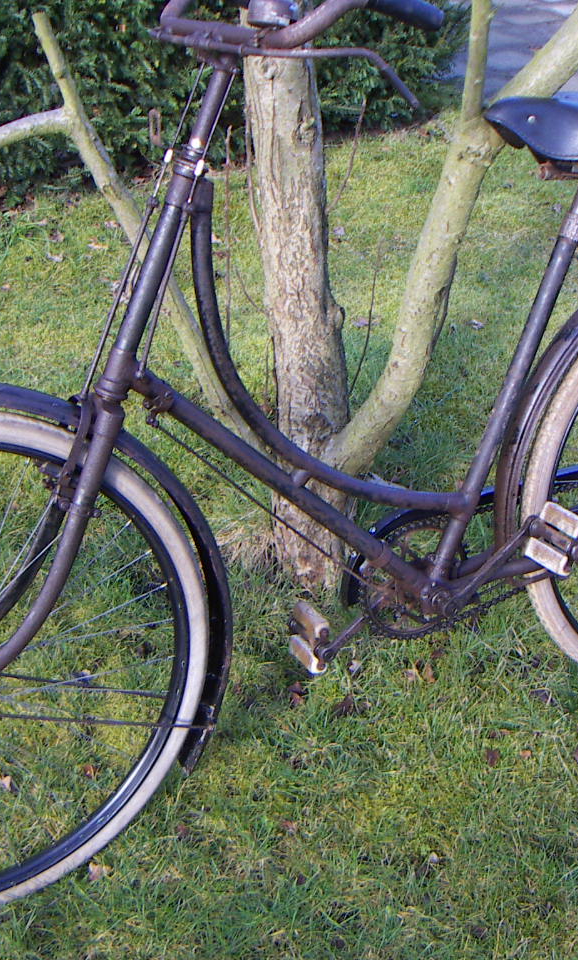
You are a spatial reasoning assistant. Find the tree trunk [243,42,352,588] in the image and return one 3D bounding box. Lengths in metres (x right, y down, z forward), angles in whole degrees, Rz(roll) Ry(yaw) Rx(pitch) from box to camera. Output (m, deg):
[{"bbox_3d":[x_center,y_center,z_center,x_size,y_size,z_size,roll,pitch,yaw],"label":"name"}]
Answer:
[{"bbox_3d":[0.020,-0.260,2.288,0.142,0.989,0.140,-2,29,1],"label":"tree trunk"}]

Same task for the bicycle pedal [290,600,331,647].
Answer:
[{"bbox_3d":[0.034,0.242,2.051,0.030,0.080,0.095,3,18,-26],"label":"bicycle pedal"}]

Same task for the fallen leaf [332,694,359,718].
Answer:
[{"bbox_3d":[0.092,0.367,2.146,0.037,0.020,0.040,4,29,10],"label":"fallen leaf"}]

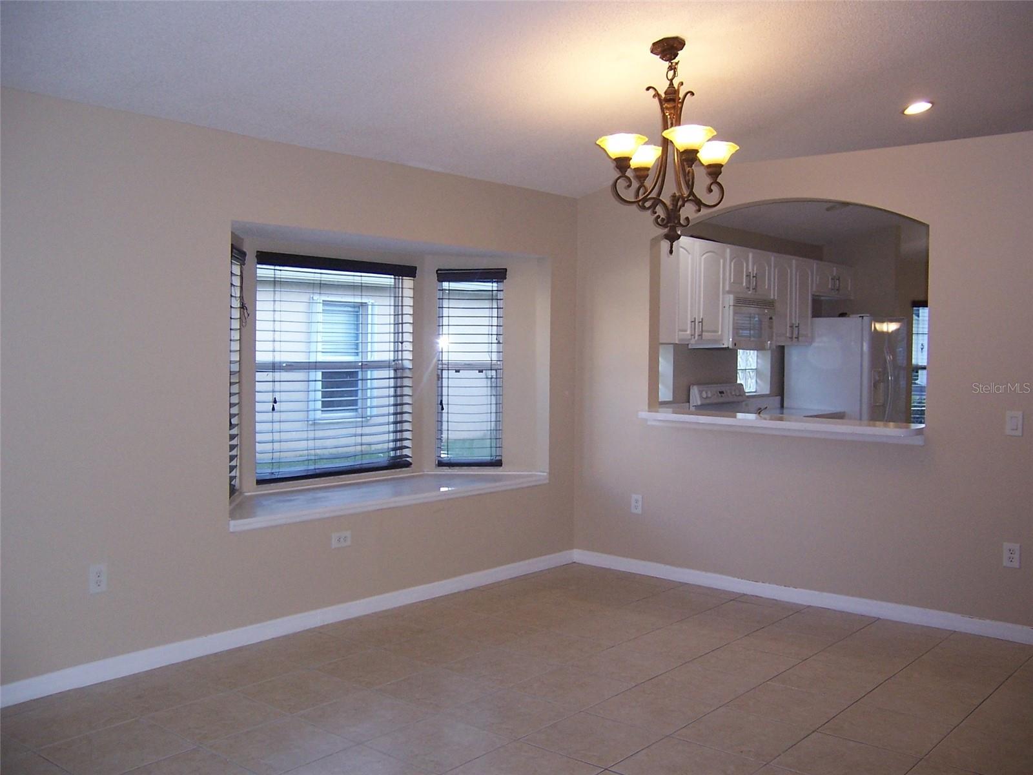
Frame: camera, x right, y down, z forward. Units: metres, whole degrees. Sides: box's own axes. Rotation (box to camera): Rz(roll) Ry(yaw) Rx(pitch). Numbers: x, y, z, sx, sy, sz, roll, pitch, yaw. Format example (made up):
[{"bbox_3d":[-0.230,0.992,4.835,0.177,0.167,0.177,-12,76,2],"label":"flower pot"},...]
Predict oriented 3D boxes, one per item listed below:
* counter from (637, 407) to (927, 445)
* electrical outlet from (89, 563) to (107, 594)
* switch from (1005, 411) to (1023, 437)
[{"bbox_3d":[1.499,0.216,5.650,1.720,0.095,0.420,2,3,42],"label":"counter"},{"bbox_3d":[-1.767,0.808,4.164,0.010,0.116,0.072,2,3,42],"label":"electrical outlet"},{"bbox_3d":[2.409,0.176,4.764,0.072,0.117,0.010,2,3,42],"label":"switch"}]

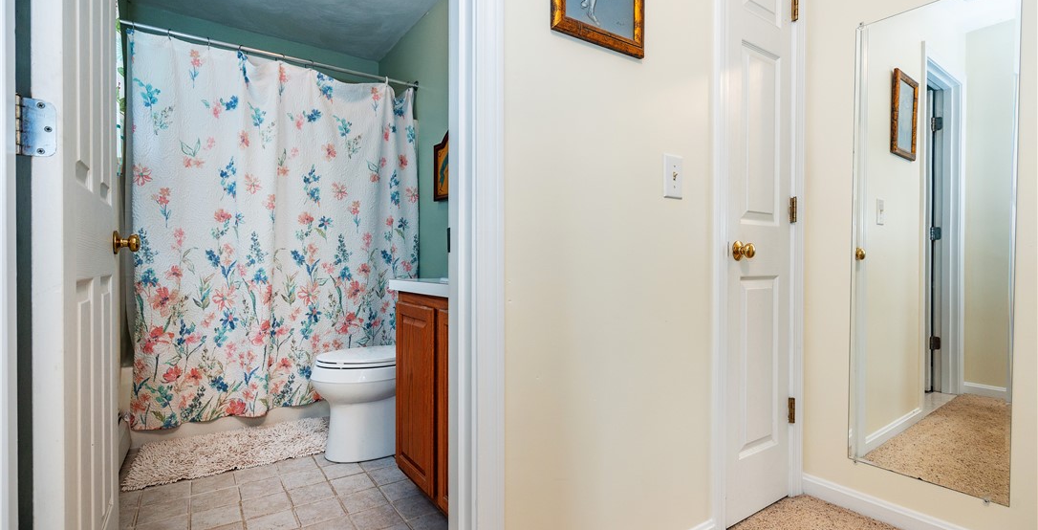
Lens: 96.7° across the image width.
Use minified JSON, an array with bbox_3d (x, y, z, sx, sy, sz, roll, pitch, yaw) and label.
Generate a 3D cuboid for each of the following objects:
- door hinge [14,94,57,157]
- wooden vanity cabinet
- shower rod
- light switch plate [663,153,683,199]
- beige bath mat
[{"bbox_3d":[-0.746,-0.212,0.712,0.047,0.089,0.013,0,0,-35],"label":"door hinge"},{"bbox_3d":[-0.033,0.491,1.609,0.560,0.765,0.740,0,0,-35],"label":"wooden vanity cabinet"},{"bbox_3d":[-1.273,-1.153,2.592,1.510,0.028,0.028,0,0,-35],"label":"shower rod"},{"bbox_3d":[0.453,-0.260,1.347,0.079,0.124,0.010,0,0,-33],"label":"light switch plate"},{"bbox_3d":[-1.291,0.855,2.200,0.860,0.030,0.500,0,0,-32],"label":"beige bath mat"}]

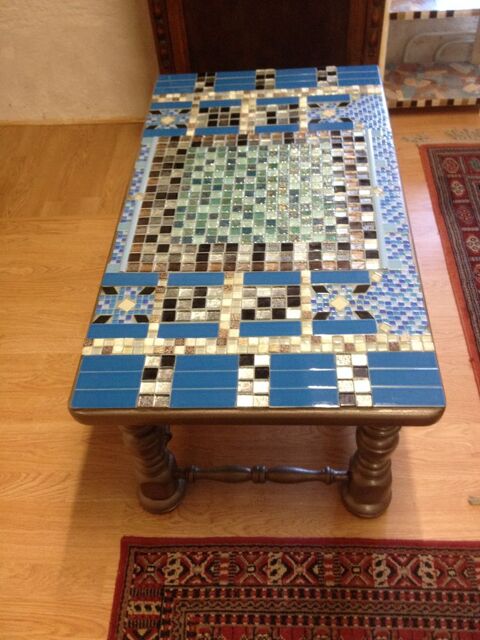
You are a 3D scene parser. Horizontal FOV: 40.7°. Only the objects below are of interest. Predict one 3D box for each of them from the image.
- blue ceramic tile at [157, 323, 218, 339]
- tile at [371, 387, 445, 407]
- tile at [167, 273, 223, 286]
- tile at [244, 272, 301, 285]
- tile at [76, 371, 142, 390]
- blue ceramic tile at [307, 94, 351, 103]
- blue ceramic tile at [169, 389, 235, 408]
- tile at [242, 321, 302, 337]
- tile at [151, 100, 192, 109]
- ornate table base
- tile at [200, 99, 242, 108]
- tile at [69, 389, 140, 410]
[{"bbox_3d":[-0.085,0.020,1.068,0.100,0.008,0.032,-1,48,5],"label":"blue ceramic tile"},{"bbox_3d":[0.241,0.114,0.931,0.099,0.008,0.032,-1,47,5],"label":"tile"},{"bbox_3d":[-0.077,-0.069,1.146,0.100,0.008,0.032,-1,48,5],"label":"tile"},{"bbox_3d":[0.057,-0.069,1.119,0.099,0.008,0.032,-1,47,5],"label":"tile"},{"bbox_3d":[-0.204,0.097,1.011,0.100,0.008,0.032,-1,48,5],"label":"tile"},{"bbox_3d":[0.215,-0.531,1.564,0.100,0.008,0.032,-1,46,5],"label":"blue ceramic tile"},{"bbox_3d":[-0.052,0.118,0.954,0.099,0.008,0.032,-1,47,5],"label":"blue ceramic tile"},{"bbox_3d":[0.051,0.018,1.055,0.100,0.008,0.032,-1,46,5],"label":"tile"},{"bbox_3d":[-0.168,-0.523,1.594,0.100,0.008,0.032,-1,46,5],"label":"tile"},{"bbox_3d":[0.053,-0.097,1.453,0.492,0.371,0.969,-1,47,5],"label":"ornate table base"},{"bbox_3d":[-0.046,-0.512,1.543,0.099,0.008,0.032,-1,47,5],"label":"tile"},{"bbox_3d":[-0.203,0.122,0.980,0.100,0.008,0.032,-1,46,5],"label":"tile"}]

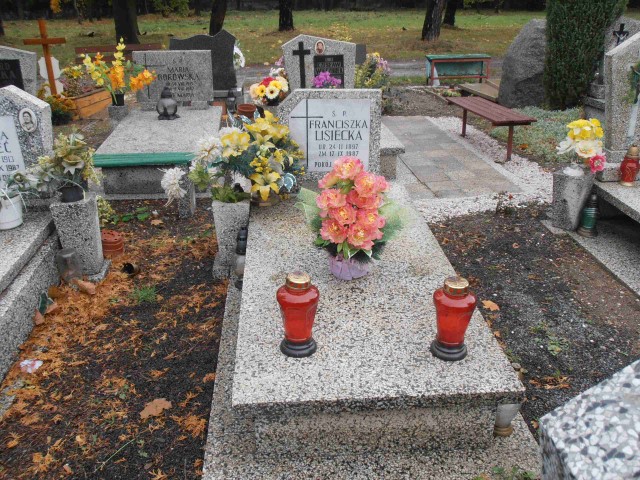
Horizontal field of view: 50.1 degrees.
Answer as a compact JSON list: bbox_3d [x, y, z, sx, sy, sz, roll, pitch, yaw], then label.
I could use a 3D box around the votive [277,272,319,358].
[{"bbox_3d":[-0.069,0.234,2.210,0.131,0.275,0.131,-1,24,-3],"label":"votive"}]

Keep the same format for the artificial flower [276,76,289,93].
[{"bbox_3d":[-0.321,-1.330,5.850,0.115,0.130,0.070,-17,26,-34],"label":"artificial flower"}]

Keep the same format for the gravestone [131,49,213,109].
[{"bbox_3d":[-1.242,-1.359,5.824,0.653,0.500,0.090,-3,22,-5],"label":"gravestone"}]

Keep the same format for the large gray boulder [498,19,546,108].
[{"bbox_3d":[2.319,-1.876,7.287,0.800,0.950,0.620,-2,22,-3],"label":"large gray boulder"}]

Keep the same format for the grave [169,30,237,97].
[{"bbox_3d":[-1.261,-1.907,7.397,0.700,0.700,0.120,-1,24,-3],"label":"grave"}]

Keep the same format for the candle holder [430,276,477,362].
[{"bbox_3d":[0.418,0.241,2.140,0.135,0.251,0.135,-2,22,-3],"label":"candle holder"}]

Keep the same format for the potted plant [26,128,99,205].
[{"bbox_3d":[-1.263,-0.362,3.368,0.340,0.330,0.290,-3,22,-5],"label":"potted plant"}]

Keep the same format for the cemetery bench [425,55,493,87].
[{"bbox_3d":[1.841,-2.252,9.050,0.800,0.360,0.320,-1,24,-3],"label":"cemetery bench"}]

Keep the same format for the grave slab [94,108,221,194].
[{"bbox_3d":[-1.204,-0.762,5.514,0.827,0.300,1.730,-3,22,-5],"label":"grave slab"}]

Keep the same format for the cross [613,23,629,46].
[{"bbox_3d":[2.662,-1.798,6.061,0.130,0.240,0.035,-1,24,-3],"label":"cross"}]

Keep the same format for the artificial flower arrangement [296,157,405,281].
[{"bbox_3d":[0.113,-0.083,2.702,0.380,0.455,0.300,-1,24,-3],"label":"artificial flower arrangement"}]

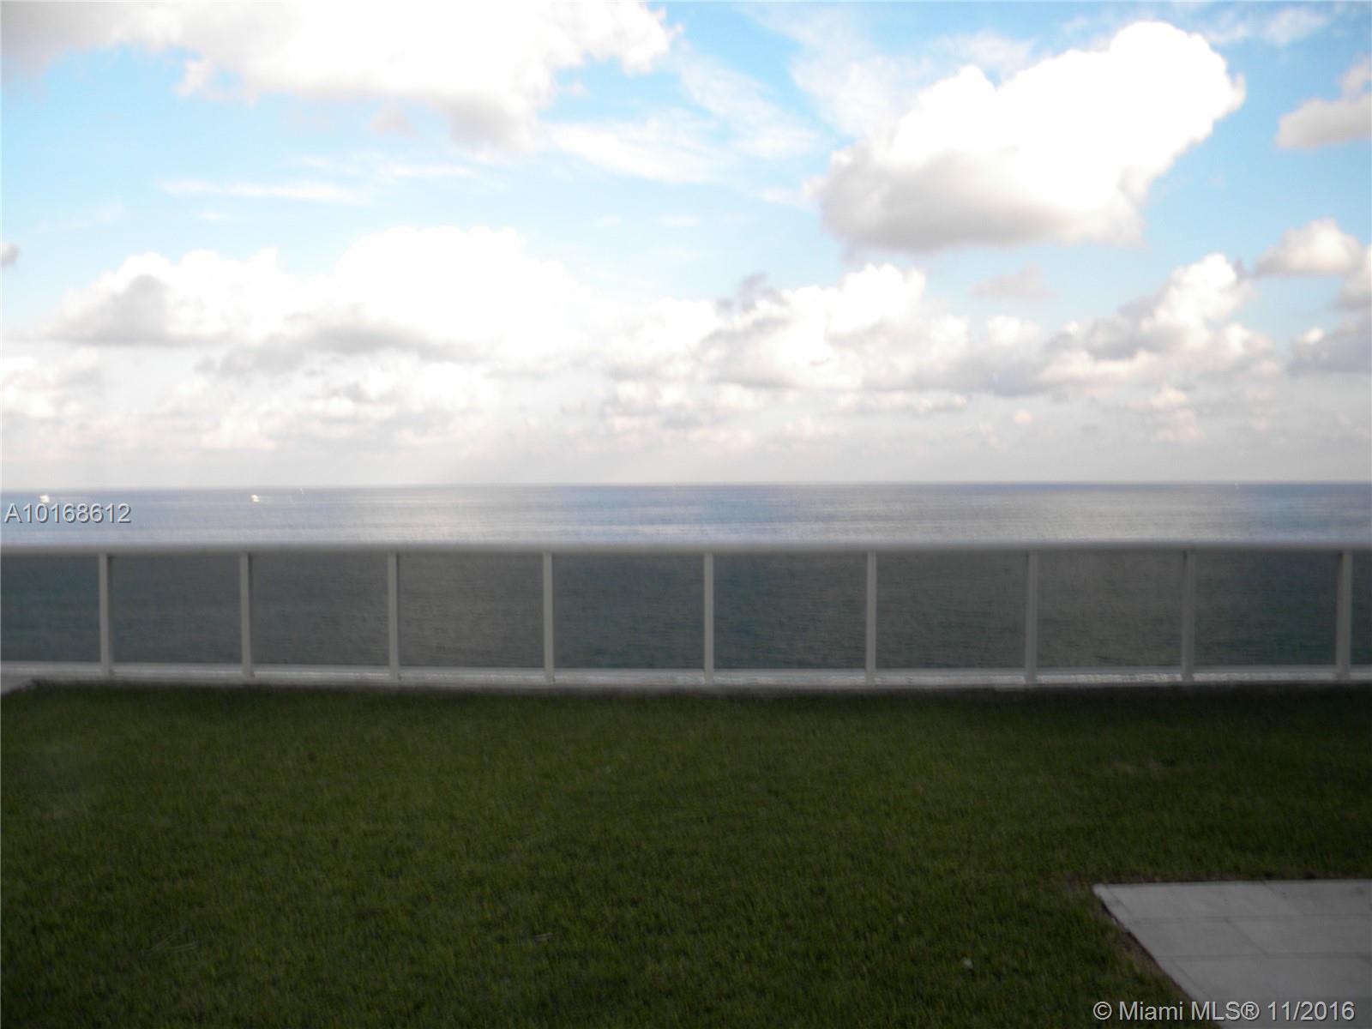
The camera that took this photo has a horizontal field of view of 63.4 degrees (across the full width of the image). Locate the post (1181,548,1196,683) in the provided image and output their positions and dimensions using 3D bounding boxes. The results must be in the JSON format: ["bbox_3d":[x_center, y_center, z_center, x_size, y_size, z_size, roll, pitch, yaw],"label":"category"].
[{"bbox_3d":[3.806,0.754,8.397,0.066,1.008,0.066,0,2,2],"label":"post"}]

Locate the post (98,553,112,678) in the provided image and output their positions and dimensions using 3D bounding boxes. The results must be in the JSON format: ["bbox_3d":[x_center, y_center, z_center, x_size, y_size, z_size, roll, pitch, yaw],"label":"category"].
[{"bbox_3d":[-4.621,0.796,8.855,0.066,1.002,0.066,0,2,2],"label":"post"}]

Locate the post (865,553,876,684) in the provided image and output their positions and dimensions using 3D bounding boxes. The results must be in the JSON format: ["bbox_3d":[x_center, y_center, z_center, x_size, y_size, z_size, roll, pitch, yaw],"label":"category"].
[{"bbox_3d":[1.399,0.780,8.408,0.066,1.017,0.066,0,2,2],"label":"post"}]

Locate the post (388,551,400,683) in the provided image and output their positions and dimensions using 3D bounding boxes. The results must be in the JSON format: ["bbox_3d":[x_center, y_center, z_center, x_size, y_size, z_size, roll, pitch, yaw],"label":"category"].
[{"bbox_3d":[-2.256,0.786,8.610,0.066,1.009,0.066,0,2,2],"label":"post"}]

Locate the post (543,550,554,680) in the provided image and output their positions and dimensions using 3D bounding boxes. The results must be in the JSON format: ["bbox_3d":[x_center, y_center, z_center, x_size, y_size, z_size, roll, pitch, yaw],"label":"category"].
[{"bbox_3d":[-1.050,0.782,8.519,0.066,1.008,0.066,0,2,2],"label":"post"}]

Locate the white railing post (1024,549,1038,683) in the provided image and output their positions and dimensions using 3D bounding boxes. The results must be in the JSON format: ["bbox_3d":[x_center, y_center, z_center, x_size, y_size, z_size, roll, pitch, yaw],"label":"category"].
[{"bbox_3d":[2.612,0.782,8.390,0.066,1.012,0.066,0,2,2],"label":"white railing post"}]

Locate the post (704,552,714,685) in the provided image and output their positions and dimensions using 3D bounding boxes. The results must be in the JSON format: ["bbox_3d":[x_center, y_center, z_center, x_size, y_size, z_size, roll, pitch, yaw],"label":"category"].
[{"bbox_3d":[0.174,0.788,8.451,0.066,1.008,0.066,0,2,2],"label":"post"}]

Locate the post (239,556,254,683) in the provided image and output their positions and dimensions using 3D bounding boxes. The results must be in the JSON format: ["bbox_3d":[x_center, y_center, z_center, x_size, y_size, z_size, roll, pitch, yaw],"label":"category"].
[{"bbox_3d":[-3.444,0.788,8.722,0.066,0.999,0.066,0,2,2],"label":"post"}]

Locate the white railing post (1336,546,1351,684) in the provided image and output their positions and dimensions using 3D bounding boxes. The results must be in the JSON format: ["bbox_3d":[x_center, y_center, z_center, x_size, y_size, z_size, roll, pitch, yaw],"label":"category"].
[{"bbox_3d":[4.991,0.757,8.427,0.066,1.002,0.066,0,2,2],"label":"white railing post"}]

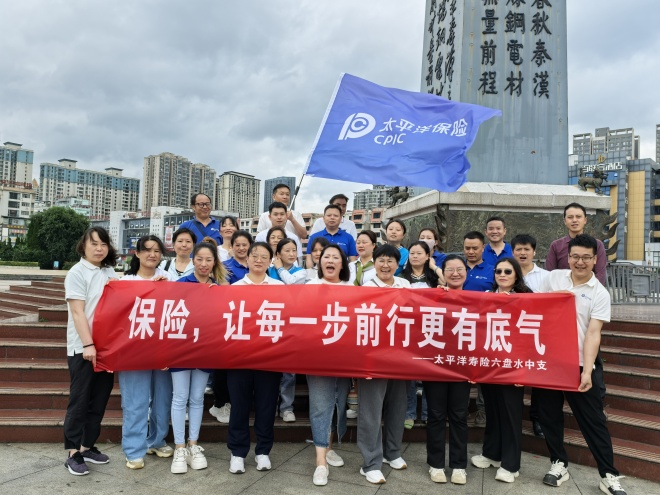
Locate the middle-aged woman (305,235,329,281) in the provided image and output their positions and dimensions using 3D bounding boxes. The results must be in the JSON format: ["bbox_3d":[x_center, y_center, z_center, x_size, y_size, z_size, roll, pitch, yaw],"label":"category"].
[{"bbox_3d":[-0.120,0.681,4.328,0.450,1.540,0.320,2,-2,-3],"label":"middle-aged woman"}]

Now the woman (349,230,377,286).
[{"bbox_3d":[0.272,0.670,4.631,0.470,1.640,0.340,2,-2,17],"label":"woman"}]

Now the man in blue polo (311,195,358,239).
[{"bbox_3d":[0.064,0.283,5.376,0.500,1.680,0.320,2,-2,-3],"label":"man in blue polo"}]

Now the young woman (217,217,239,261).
[{"bbox_3d":[-0.952,0.506,4.780,0.460,1.590,0.330,2,-2,-7],"label":"young woman"}]

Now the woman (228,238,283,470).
[{"bbox_3d":[-0.516,0.757,3.640,0.480,1.610,0.380,2,-2,-5],"label":"woman"}]

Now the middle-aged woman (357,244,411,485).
[{"bbox_3d":[0.374,0.788,3.581,0.460,1.620,0.420,2,-2,-6],"label":"middle-aged woman"}]

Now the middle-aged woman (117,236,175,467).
[{"bbox_3d":[-1.285,0.706,3.657,0.470,1.600,0.420,2,-2,-14],"label":"middle-aged woman"}]

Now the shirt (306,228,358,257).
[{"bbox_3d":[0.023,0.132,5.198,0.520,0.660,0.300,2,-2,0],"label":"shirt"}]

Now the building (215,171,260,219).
[{"bbox_3d":[-101.313,-33.974,586.028,20.000,96.000,47.000,1,-2,37],"label":"building"}]

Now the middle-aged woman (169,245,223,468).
[{"bbox_3d":[-0.915,0.745,3.577,0.450,1.590,0.420,2,-2,-6],"label":"middle-aged woman"}]

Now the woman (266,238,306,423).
[{"bbox_3d":[-0.374,0.700,4.462,0.450,1.560,0.360,3,-2,-19],"label":"woman"}]

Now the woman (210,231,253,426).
[{"bbox_3d":[-0.740,0.652,4.147,0.470,1.580,0.360,2,-2,-6],"label":"woman"}]

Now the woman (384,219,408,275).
[{"bbox_3d":[0.639,0.497,5.152,0.450,1.570,0.320,2,-2,6],"label":"woman"}]

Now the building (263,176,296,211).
[{"bbox_3d":[-64.993,-37.799,691.205,36.000,111.000,32.000,3,-2,-21],"label":"building"}]

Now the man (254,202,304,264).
[{"bbox_3d":[-0.533,0.388,5.180,0.490,1.690,0.310,2,-2,0],"label":"man"}]

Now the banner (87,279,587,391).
[{"bbox_3d":[0.020,0.580,3.410,3.230,0.630,0.160,2,-2,2],"label":"banner"}]

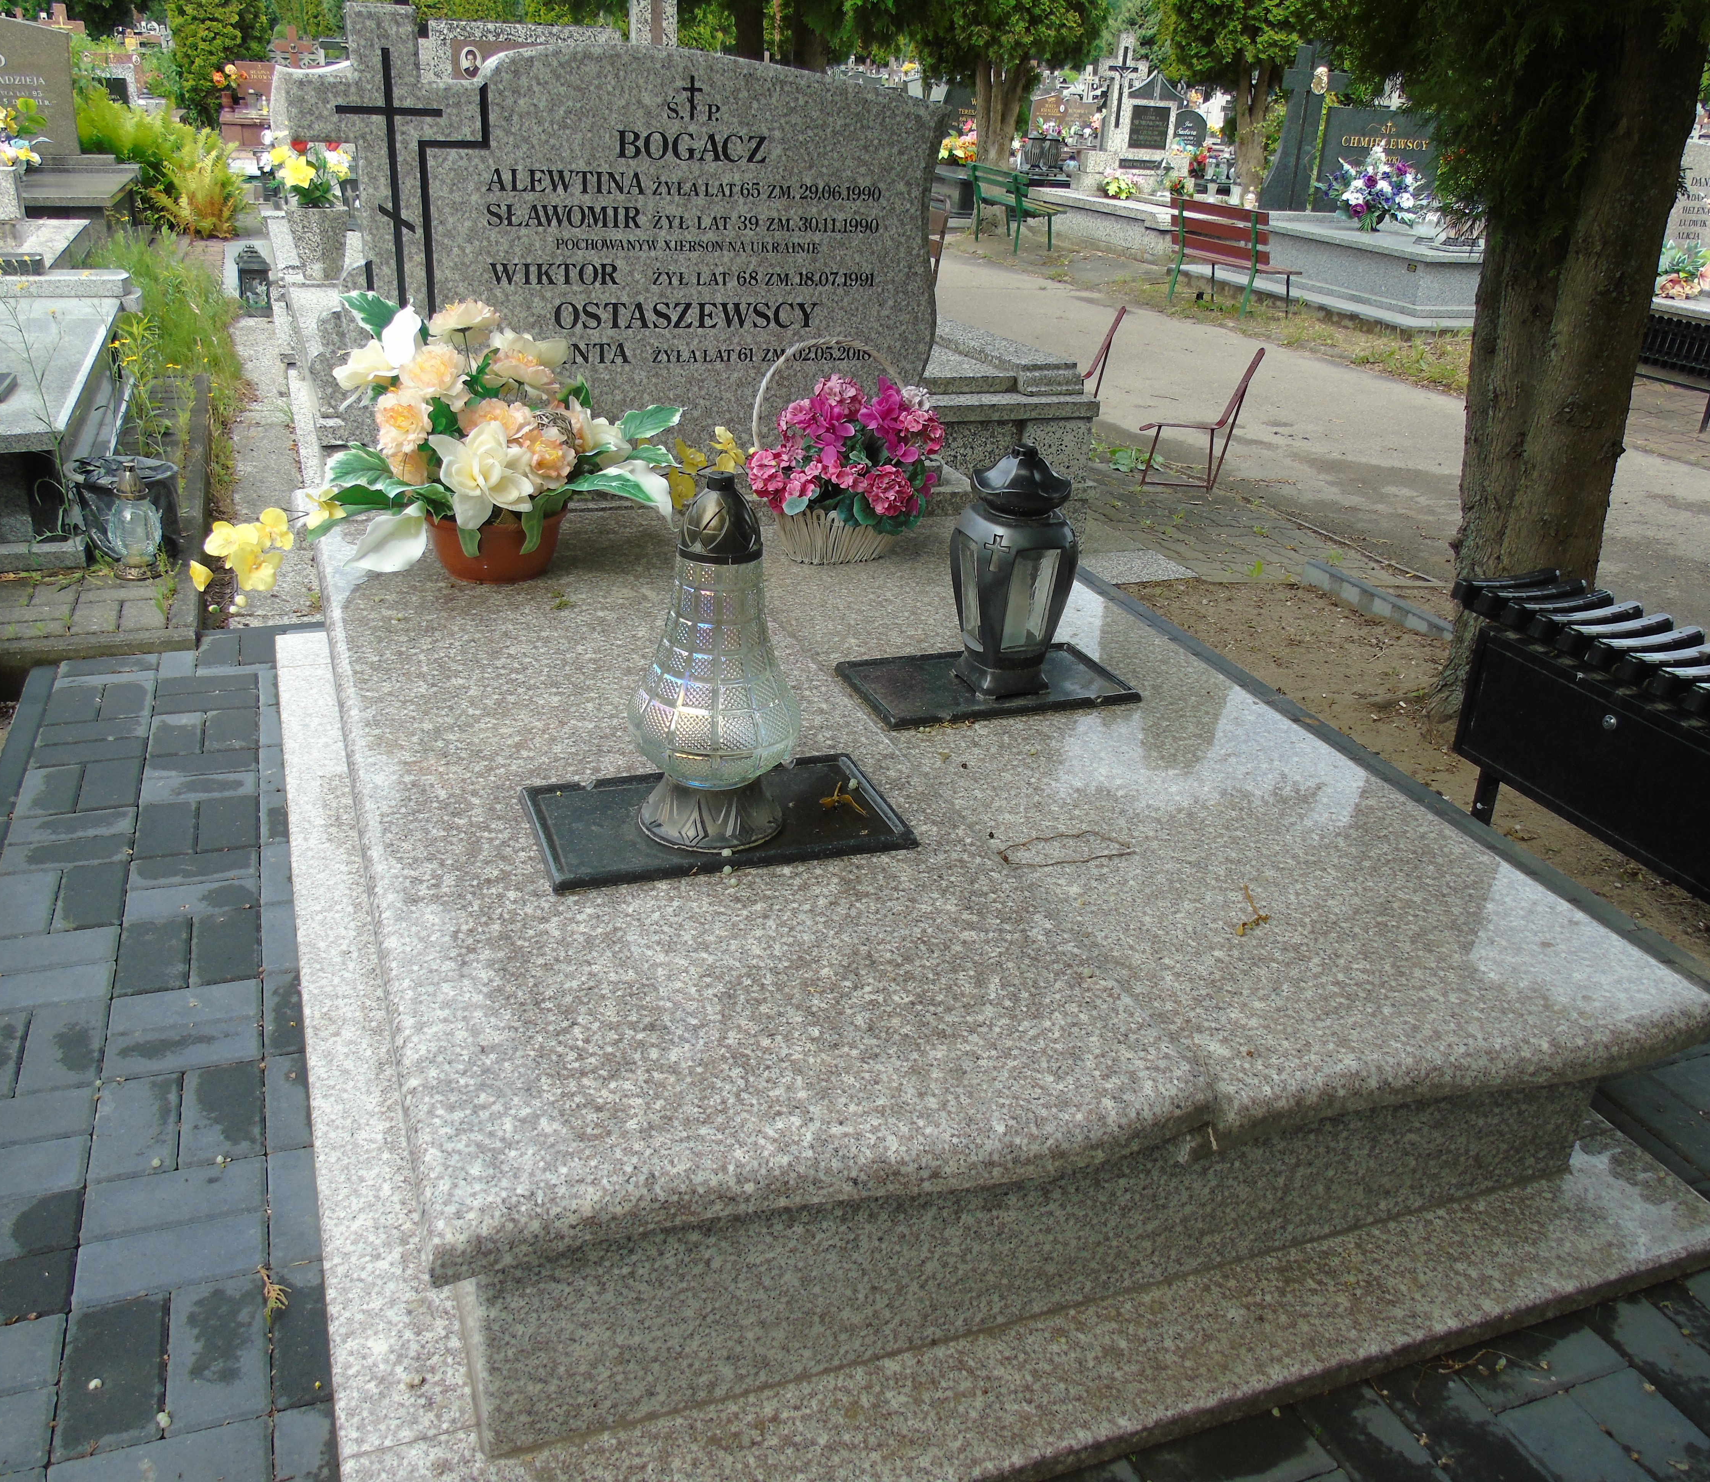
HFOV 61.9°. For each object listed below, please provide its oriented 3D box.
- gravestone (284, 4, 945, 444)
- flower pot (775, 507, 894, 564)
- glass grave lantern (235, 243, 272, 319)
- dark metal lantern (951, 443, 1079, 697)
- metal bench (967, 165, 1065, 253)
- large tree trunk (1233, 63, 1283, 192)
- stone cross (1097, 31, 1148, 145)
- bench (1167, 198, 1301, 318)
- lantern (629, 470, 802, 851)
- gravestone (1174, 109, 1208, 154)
[{"bbox_3d":[-0.448,-1.011,3.008,1.360,0.910,0.140,-6,27,-20],"label":"gravestone"},{"bbox_3d":[-0.053,-0.497,3.141,0.260,0.118,0.250,-6,25,-20],"label":"flower pot"},{"bbox_3d":[-2.844,-2.170,6.721,0.170,0.310,0.170,-11,29,-27],"label":"glass grave lantern"},{"bbox_3d":[0.260,-0.283,2.354,0.210,0.398,0.210,-6,27,-20],"label":"dark metal lantern"},{"bbox_3d":[1.693,-5.507,14.775,0.550,0.780,1.300,-6,27,-20],"label":"metal bench"},{"bbox_3d":[4.523,-6.888,16.452,0.430,1.750,0.430,-6,25,-20],"label":"large tree trunk"},{"bbox_3d":[2.579,-6.190,13.709,0.440,1.050,0.150,-6,25,-20],"label":"stone cross"},{"bbox_3d":[2.689,-3.440,10.142,0.514,0.714,1.008,-6,25,-20],"label":"bench"},{"bbox_3d":[-0.181,-0.104,1.787,0.225,0.470,0.225,-6,27,-20],"label":"lantern"},{"bbox_3d":[4.170,-7.439,17.739,0.420,0.750,0.080,-6,25,-20],"label":"gravestone"}]

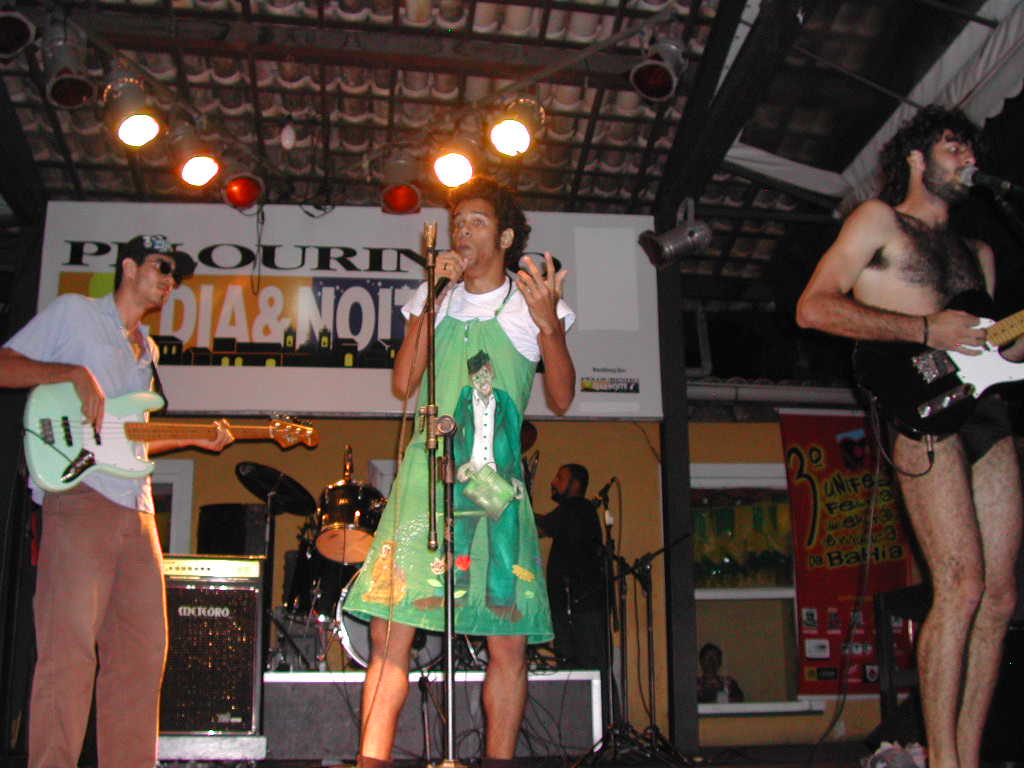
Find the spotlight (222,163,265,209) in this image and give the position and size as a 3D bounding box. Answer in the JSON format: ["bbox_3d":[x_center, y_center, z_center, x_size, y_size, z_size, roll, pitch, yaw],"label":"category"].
[{"bbox_3d":[-1.353,-1.028,5.598,0.205,0.320,0.215,6,-60,-24],"label":"spotlight"}]

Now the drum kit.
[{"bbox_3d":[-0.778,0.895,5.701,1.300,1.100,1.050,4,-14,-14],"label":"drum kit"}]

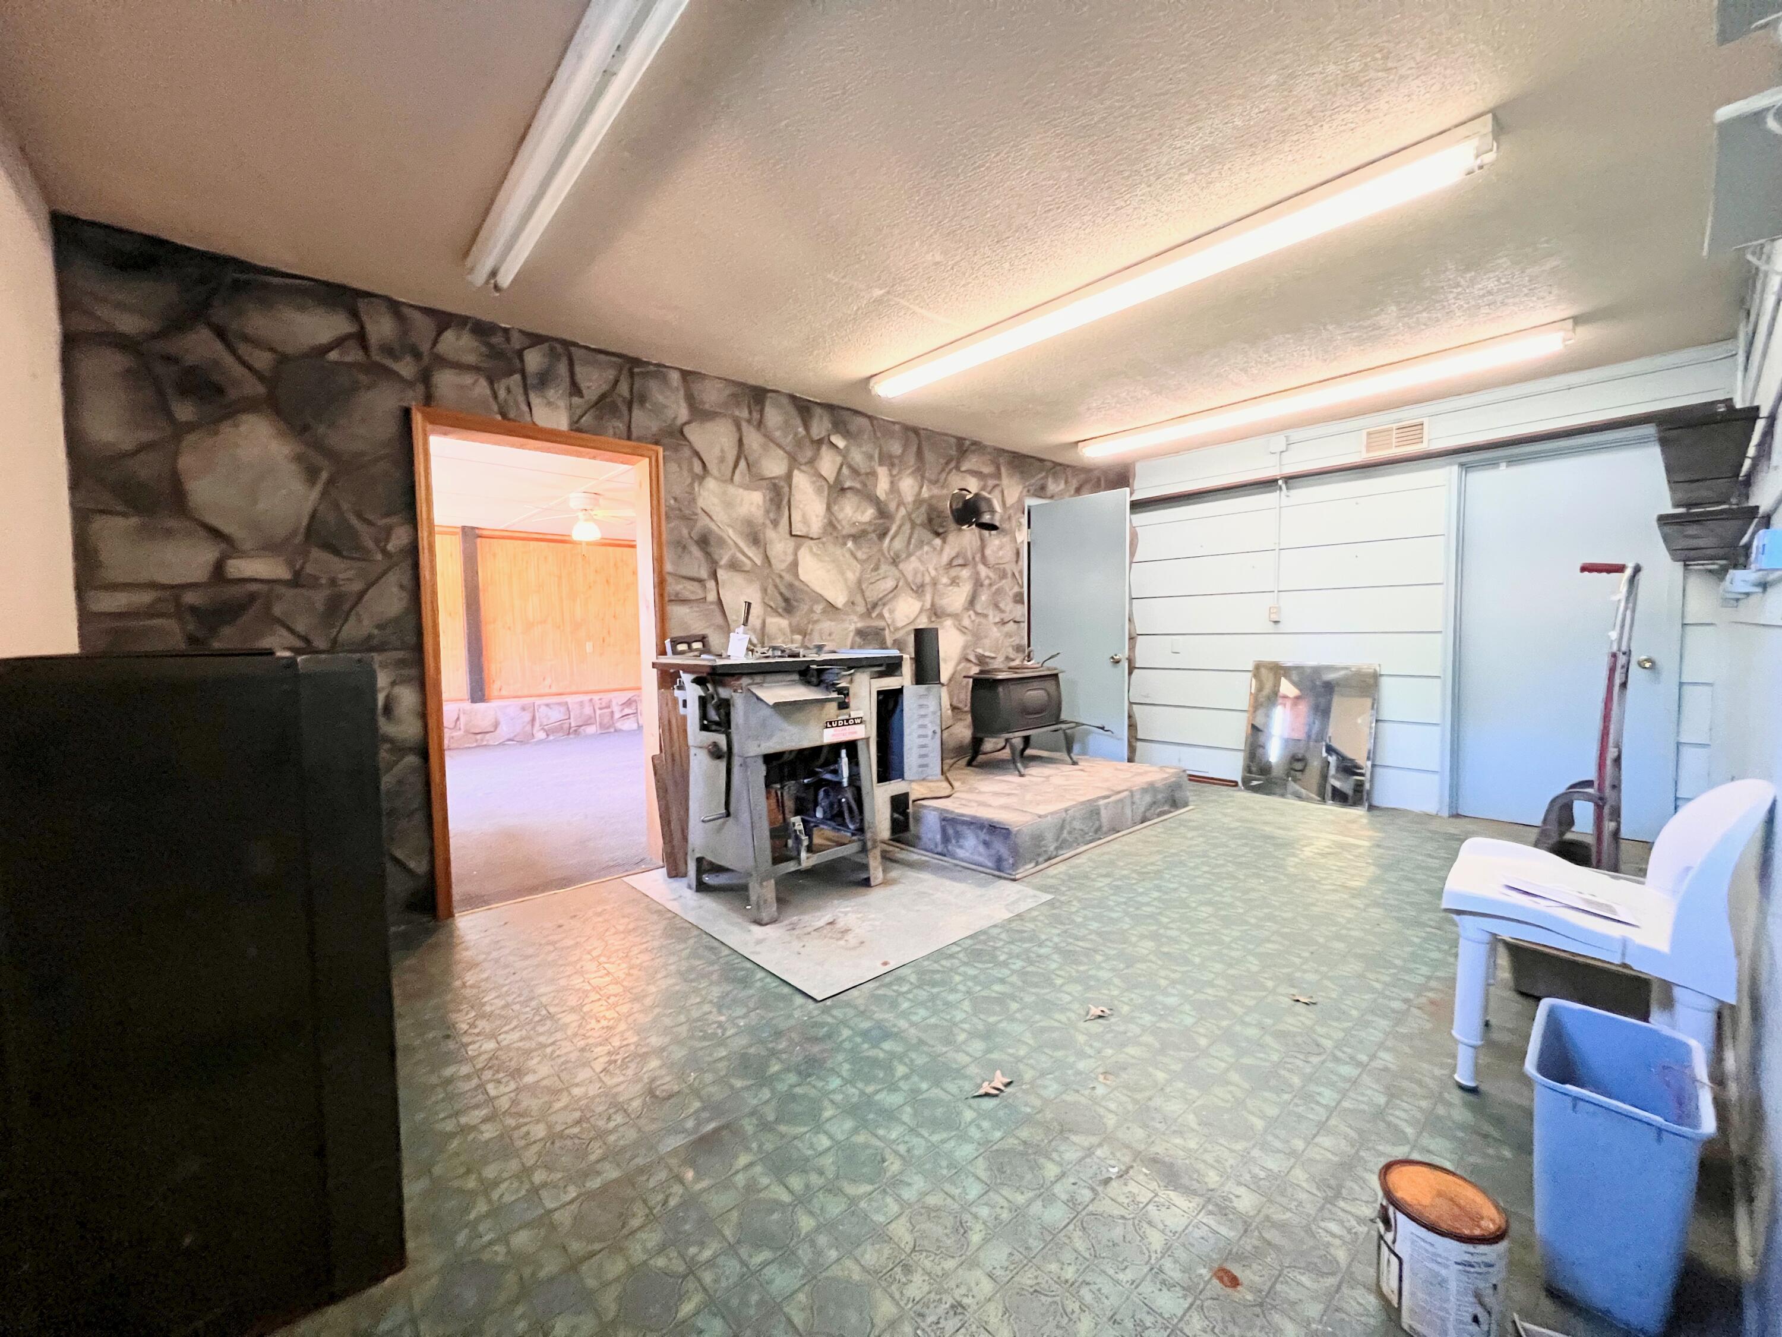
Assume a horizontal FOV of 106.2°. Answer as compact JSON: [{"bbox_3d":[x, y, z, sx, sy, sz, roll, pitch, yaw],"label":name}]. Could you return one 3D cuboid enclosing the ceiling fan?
[{"bbox_3d":[-2.543,-1.259,5.582,1.120,0.370,1.120,-4,4,-42],"label":"ceiling fan"}]

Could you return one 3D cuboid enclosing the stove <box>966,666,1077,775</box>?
[{"bbox_3d":[0.880,0.350,4.527,0.830,0.640,0.440,-3,4,-38],"label":"stove"}]

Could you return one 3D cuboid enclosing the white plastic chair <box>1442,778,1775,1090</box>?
[{"bbox_3d":[1.714,0.638,1.634,0.490,0.800,0.520,-4,4,-42],"label":"white plastic chair"}]

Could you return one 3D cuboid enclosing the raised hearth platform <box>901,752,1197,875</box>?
[{"bbox_3d":[0.845,0.803,4.181,1.820,0.225,1.260,-4,4,-42],"label":"raised hearth platform"}]

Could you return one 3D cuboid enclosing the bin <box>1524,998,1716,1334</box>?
[{"bbox_3d":[1.275,0.874,1.188,0.340,0.390,0.215,-4,4,-42],"label":"bin"}]

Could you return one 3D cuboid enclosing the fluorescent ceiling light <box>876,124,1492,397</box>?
[{"bbox_3d":[0.766,-1.427,2.641,0.115,0.100,2.430,-4,4,-44],"label":"fluorescent ceiling light"}]

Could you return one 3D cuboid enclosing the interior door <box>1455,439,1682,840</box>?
[{"bbox_3d":[3.678,-0.131,3.684,0.050,2.060,0.830,-4,4,-42],"label":"interior door"}]

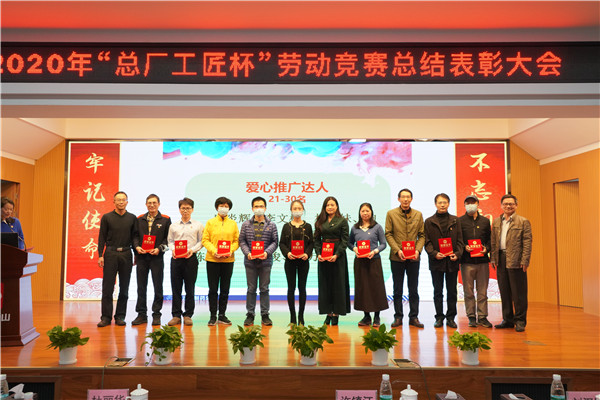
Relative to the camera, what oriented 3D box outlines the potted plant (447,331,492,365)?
[{"bbox_3d":[1.604,1.388,4.396,0.420,0.284,0.390,0,-4,0],"label":"potted plant"}]

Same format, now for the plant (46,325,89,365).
[{"bbox_3d":[-2.182,1.363,4.408,0.402,0.336,0.381,0,-4,0],"label":"plant"}]

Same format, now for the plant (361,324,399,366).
[{"bbox_3d":[0.760,1.351,4.389,0.347,0.357,0.354,0,-4,0],"label":"plant"}]

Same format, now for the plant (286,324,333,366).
[{"bbox_3d":[0.098,1.349,4.392,0.446,0.361,0.403,0,-4,0],"label":"plant"}]

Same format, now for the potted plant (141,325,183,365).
[{"bbox_3d":[-1.293,1.359,4.401,0.409,0.343,0.385,0,-4,0],"label":"potted plant"}]

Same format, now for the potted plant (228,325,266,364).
[{"bbox_3d":[-0.490,1.363,4.421,0.360,0.338,0.360,0,-4,0],"label":"potted plant"}]

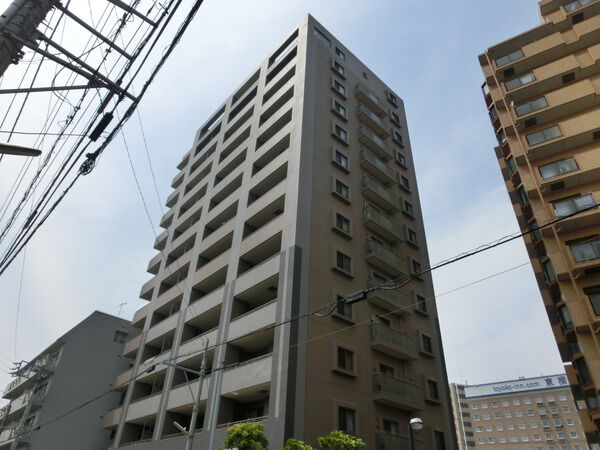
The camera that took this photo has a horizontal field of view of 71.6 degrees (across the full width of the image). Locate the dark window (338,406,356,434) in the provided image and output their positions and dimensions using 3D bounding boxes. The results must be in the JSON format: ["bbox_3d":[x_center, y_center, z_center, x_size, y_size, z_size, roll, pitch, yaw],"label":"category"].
[{"bbox_3d":[2.293,9.429,20.067,1.242,1.192,0.149,30,-44,-31],"label":"dark window"}]

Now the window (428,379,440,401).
[{"bbox_3d":[8.598,10.608,26.697,1.080,1.114,0.161,29,-43,-32],"label":"window"}]

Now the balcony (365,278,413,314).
[{"bbox_3d":[5.755,4.611,26.599,3.675,1.311,0.656,30,-44,-31],"label":"balcony"}]

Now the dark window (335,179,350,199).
[{"bbox_3d":[2.949,-2.525,28.956,1.242,1.192,0.149,30,-44,-31],"label":"dark window"}]

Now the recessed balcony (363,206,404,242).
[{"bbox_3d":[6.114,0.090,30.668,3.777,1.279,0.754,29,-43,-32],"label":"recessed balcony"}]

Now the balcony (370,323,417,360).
[{"bbox_3d":[5.617,6.987,24.824,3.675,1.311,0.656,30,-44,-31],"label":"balcony"}]

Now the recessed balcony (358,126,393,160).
[{"bbox_3d":[6.439,-6.886,35.207,3.675,1.311,0.656,30,-44,-31],"label":"recessed balcony"}]

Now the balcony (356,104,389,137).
[{"bbox_3d":[6.501,-9.266,36.902,3.675,1.311,0.656,30,-44,-31],"label":"balcony"}]

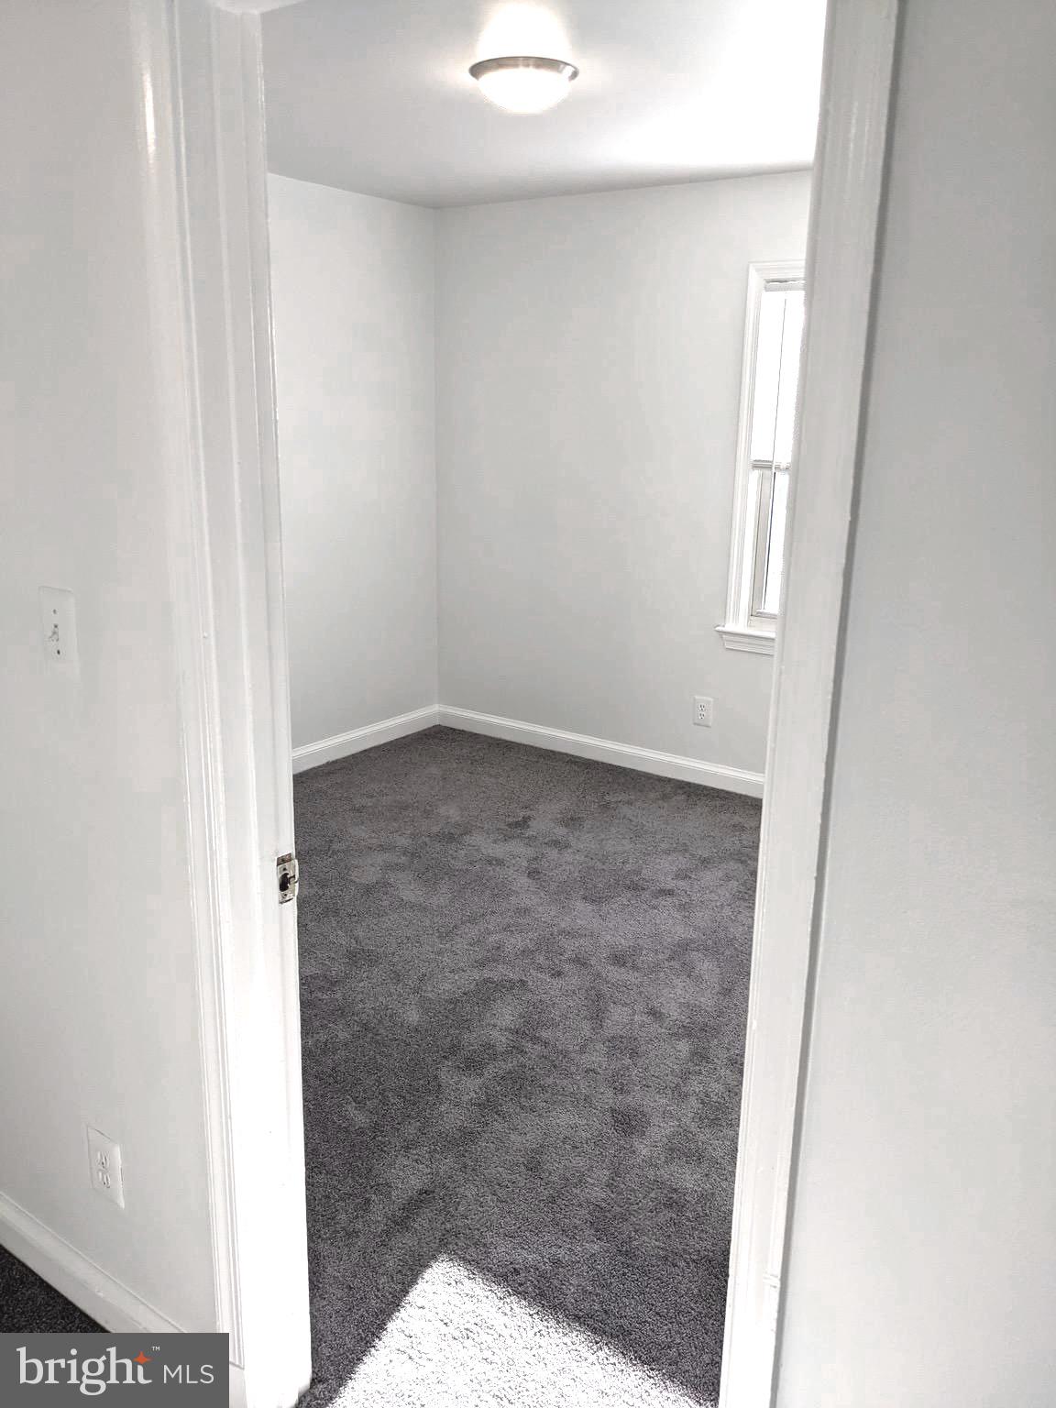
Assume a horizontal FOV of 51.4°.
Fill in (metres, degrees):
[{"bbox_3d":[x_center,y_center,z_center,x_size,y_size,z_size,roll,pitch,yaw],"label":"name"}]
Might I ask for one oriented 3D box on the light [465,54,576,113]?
[{"bbox_3d":[-0.011,-1.636,2.941,0.296,0.096,0.296,1,15,0],"label":"light"}]

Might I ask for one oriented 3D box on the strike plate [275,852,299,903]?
[{"bbox_3d":[-0.347,0.252,1.581,0.006,0.064,0.040,11,18,34],"label":"strike plate"}]

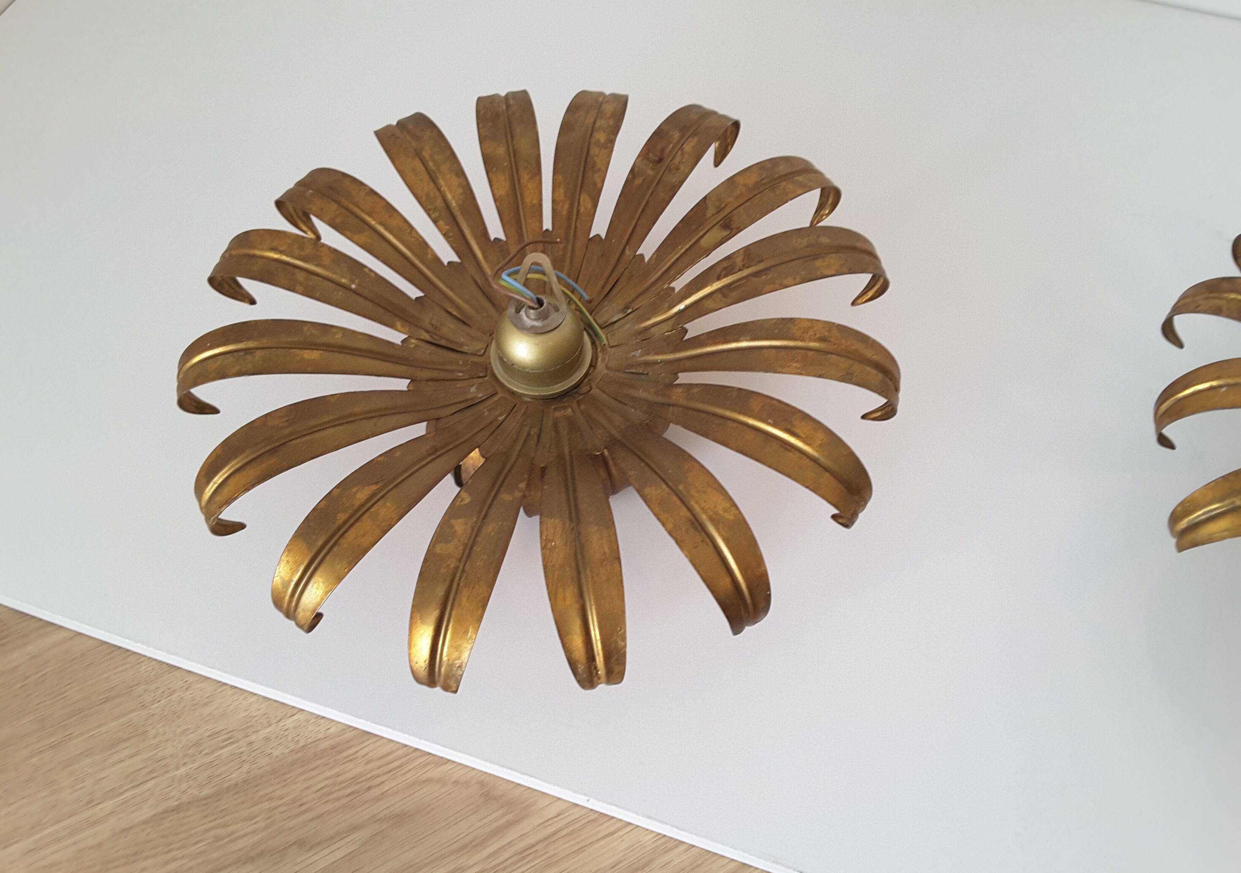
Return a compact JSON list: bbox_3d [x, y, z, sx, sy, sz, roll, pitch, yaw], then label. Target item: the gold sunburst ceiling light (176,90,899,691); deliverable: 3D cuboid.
[{"bbox_3d":[-0.043,-0.049,0.609,0.390,0.152,0.390,-1,58,2],"label":"gold sunburst ceiling light"}]

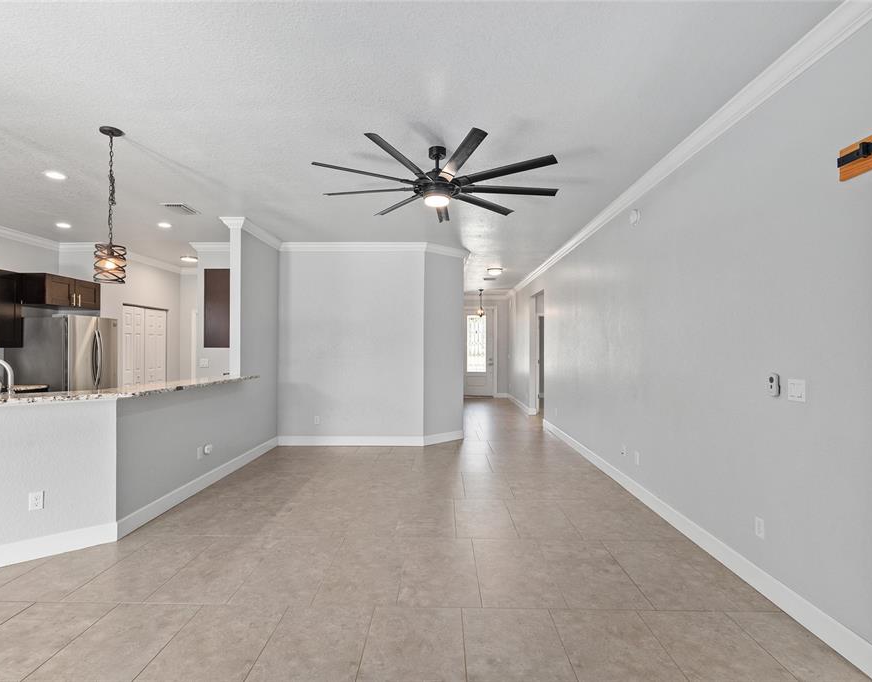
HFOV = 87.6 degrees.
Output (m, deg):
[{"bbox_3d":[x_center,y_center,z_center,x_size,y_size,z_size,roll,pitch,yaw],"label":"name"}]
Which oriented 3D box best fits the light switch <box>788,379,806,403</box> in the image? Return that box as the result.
[{"bbox_3d":[1.848,0.255,2.331,0.012,0.112,0.114,0,-1,1],"label":"light switch"}]

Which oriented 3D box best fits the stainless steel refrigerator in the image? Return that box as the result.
[{"bbox_3d":[-4.912,0.587,6.021,0.830,1.770,0.890,0,-1,1],"label":"stainless steel refrigerator"}]

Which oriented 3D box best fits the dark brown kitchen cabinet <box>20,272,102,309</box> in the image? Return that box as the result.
[{"bbox_3d":[-5.082,-0.618,6.034,0.610,0.390,0.910,0,-1,1],"label":"dark brown kitchen cabinet"}]

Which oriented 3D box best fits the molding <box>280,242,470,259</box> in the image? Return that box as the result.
[{"bbox_3d":[-0.835,-1.321,6.731,2.740,0.118,0.695,0,-1,1],"label":"molding"}]

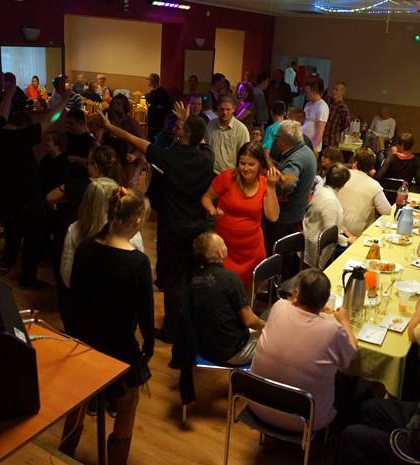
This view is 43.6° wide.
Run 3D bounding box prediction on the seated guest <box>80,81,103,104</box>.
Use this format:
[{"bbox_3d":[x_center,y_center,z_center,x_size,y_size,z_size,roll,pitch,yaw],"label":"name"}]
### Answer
[{"bbox_3d":[-2.700,-2.783,12.042,0.480,1.280,0.750,3,21,0],"label":"seated guest"}]

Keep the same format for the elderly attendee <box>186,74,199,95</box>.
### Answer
[{"bbox_3d":[-0.437,-2.940,12.249,0.480,1.380,0.500,13,23,23],"label":"elderly attendee"}]

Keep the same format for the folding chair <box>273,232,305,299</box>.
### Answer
[{"bbox_3d":[0.918,0.481,4.636,0.520,0.820,0.460,15,24,29],"label":"folding chair"}]

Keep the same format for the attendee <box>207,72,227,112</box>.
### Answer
[{"bbox_3d":[0.093,-1.514,8.020,0.500,1.792,0.350,17,25,32],"label":"attendee"}]

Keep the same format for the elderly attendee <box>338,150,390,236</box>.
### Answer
[{"bbox_3d":[1.485,-0.164,5.453,0.750,1.250,0.520,-11,25,-32],"label":"elderly attendee"}]

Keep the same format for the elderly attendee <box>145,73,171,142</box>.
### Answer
[{"bbox_3d":[-0.821,-1.494,7.910,0.350,1.738,0.500,-2,22,-14],"label":"elderly attendee"}]

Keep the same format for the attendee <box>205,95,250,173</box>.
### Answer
[{"bbox_3d":[0.145,-0.600,5.710,0.500,1.739,0.330,3,21,0],"label":"attendee"}]

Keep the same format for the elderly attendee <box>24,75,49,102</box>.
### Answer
[{"bbox_3d":[-3.670,-2.588,11.039,0.500,1.250,0.600,-8,24,-28],"label":"elderly attendee"}]

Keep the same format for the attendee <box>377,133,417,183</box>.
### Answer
[{"bbox_3d":[2.518,-0.596,7.011,0.520,1.300,0.750,15,24,29],"label":"attendee"}]

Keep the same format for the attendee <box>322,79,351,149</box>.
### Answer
[{"bbox_3d":[2.154,-1.723,9.220,0.360,1.800,0.500,-10,24,-30],"label":"attendee"}]

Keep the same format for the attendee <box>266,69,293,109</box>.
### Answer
[{"bbox_3d":[1.413,-2.571,11.323,0.500,1.817,0.360,12,23,22],"label":"attendee"}]

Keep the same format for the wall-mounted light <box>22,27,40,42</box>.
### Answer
[{"bbox_3d":[-2.221,-2.452,6.500,0.150,0.160,0.290,14,23,26],"label":"wall-mounted light"}]

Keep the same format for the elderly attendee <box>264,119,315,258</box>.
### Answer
[{"bbox_3d":[0.649,-0.157,4.696,0.500,1.690,0.500,10,22,17],"label":"elderly attendee"}]

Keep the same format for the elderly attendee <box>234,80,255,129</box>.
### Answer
[{"bbox_3d":[0.556,-1.661,8.910,0.480,1.747,0.360,-4,22,-17],"label":"elderly attendee"}]

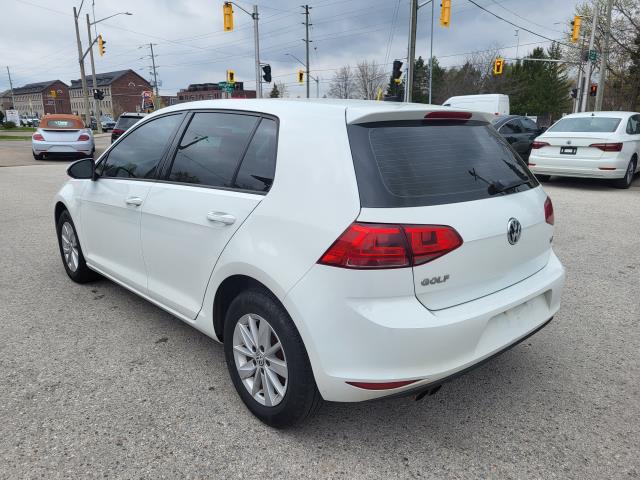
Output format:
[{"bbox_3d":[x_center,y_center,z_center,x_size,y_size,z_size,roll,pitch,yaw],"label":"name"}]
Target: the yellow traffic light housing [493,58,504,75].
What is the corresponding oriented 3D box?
[{"bbox_3d":[14.845,-14.390,39.800,0.560,1.150,0.400,12,19,40],"label":"yellow traffic light housing"}]

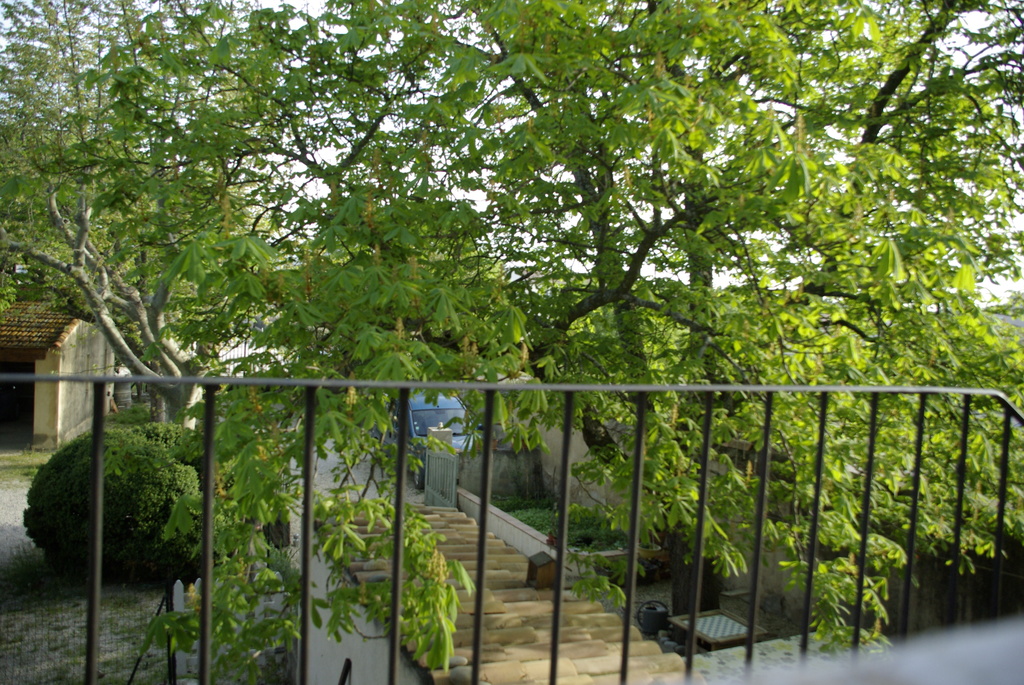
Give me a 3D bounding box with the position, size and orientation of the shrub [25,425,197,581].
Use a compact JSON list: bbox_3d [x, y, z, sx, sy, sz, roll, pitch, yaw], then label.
[{"bbox_3d":[-5.150,2.070,10.150,2.200,1.870,2.150,3,2,0],"label":"shrub"}]

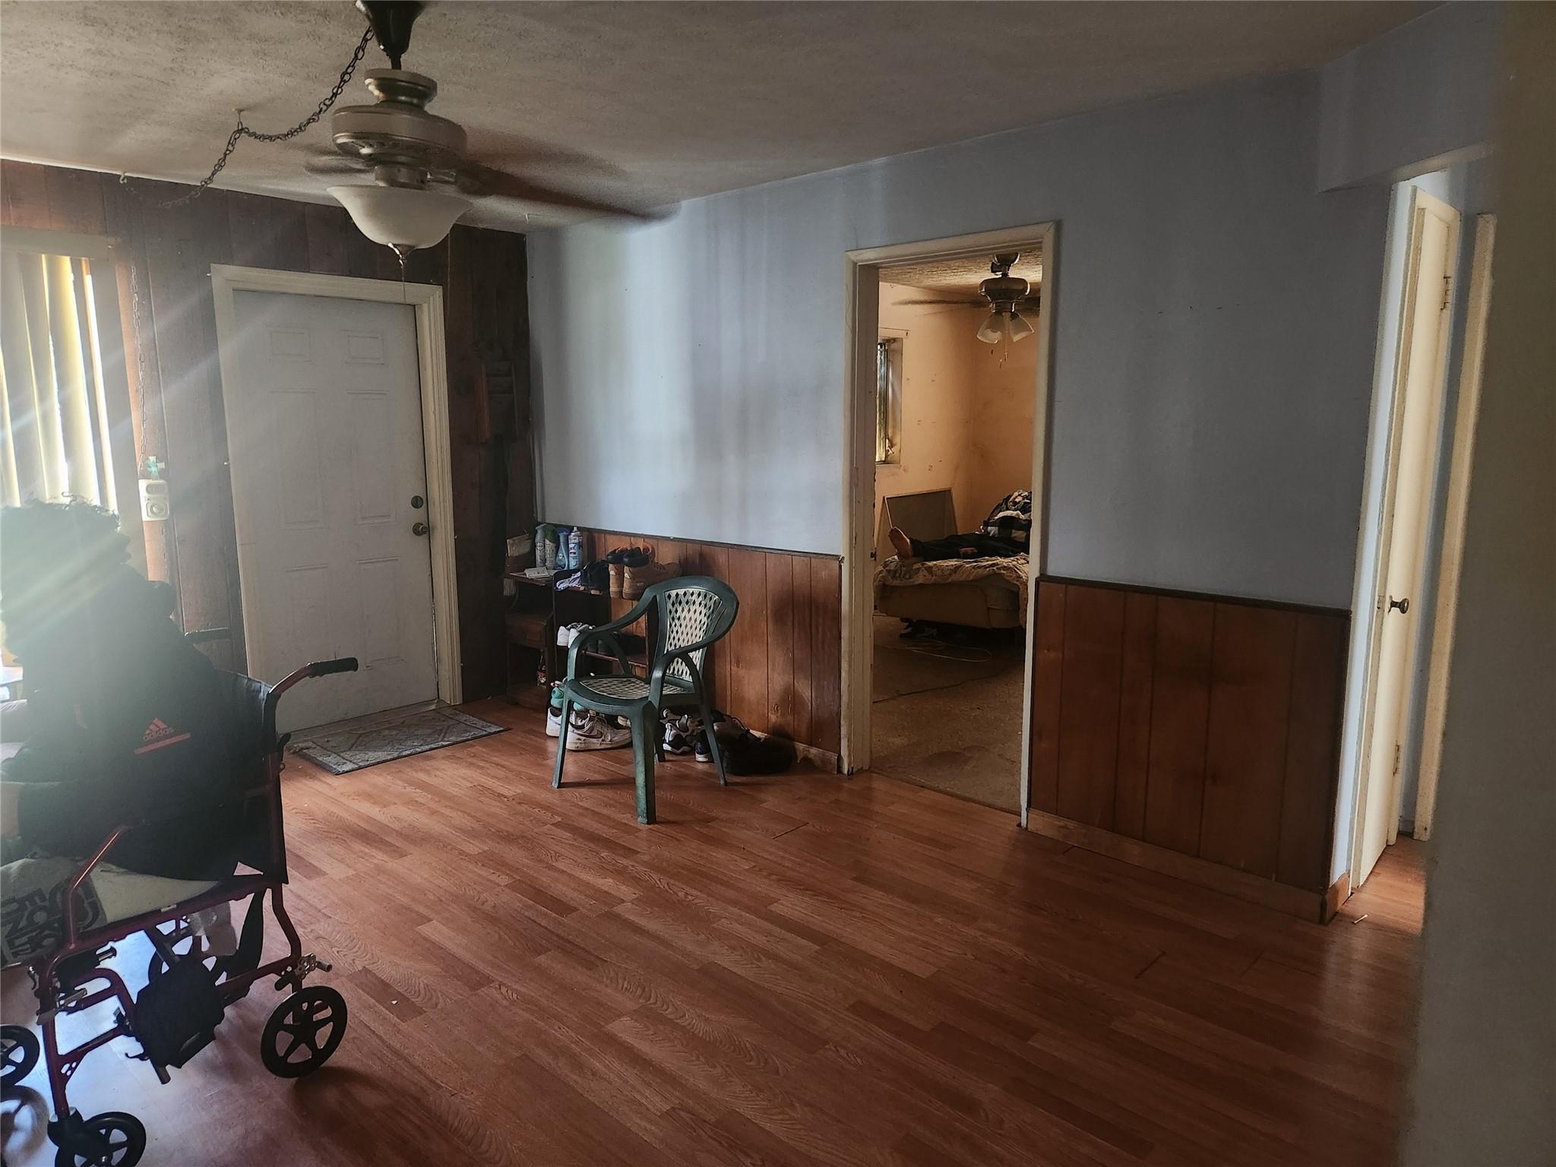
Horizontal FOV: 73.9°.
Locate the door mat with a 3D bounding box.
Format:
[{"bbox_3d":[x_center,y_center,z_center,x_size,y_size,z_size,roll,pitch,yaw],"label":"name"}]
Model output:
[{"bbox_3d":[-1.778,0.720,4.856,0.524,0.012,0.820,9,13,43],"label":"door mat"}]

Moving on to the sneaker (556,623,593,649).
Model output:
[{"bbox_3d":[-0.945,0.231,5.124,0.105,0.120,0.290,9,13,43],"label":"sneaker"}]

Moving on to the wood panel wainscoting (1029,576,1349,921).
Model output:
[{"bbox_3d":[1.277,0.494,3.378,0.996,0.955,0.040,9,13,43],"label":"wood panel wainscoting"}]

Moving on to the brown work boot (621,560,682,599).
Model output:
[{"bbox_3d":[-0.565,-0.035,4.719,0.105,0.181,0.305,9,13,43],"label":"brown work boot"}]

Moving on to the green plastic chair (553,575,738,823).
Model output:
[{"bbox_3d":[-0.514,0.414,4.162,0.590,0.848,0.580,9,13,43],"label":"green plastic chair"}]

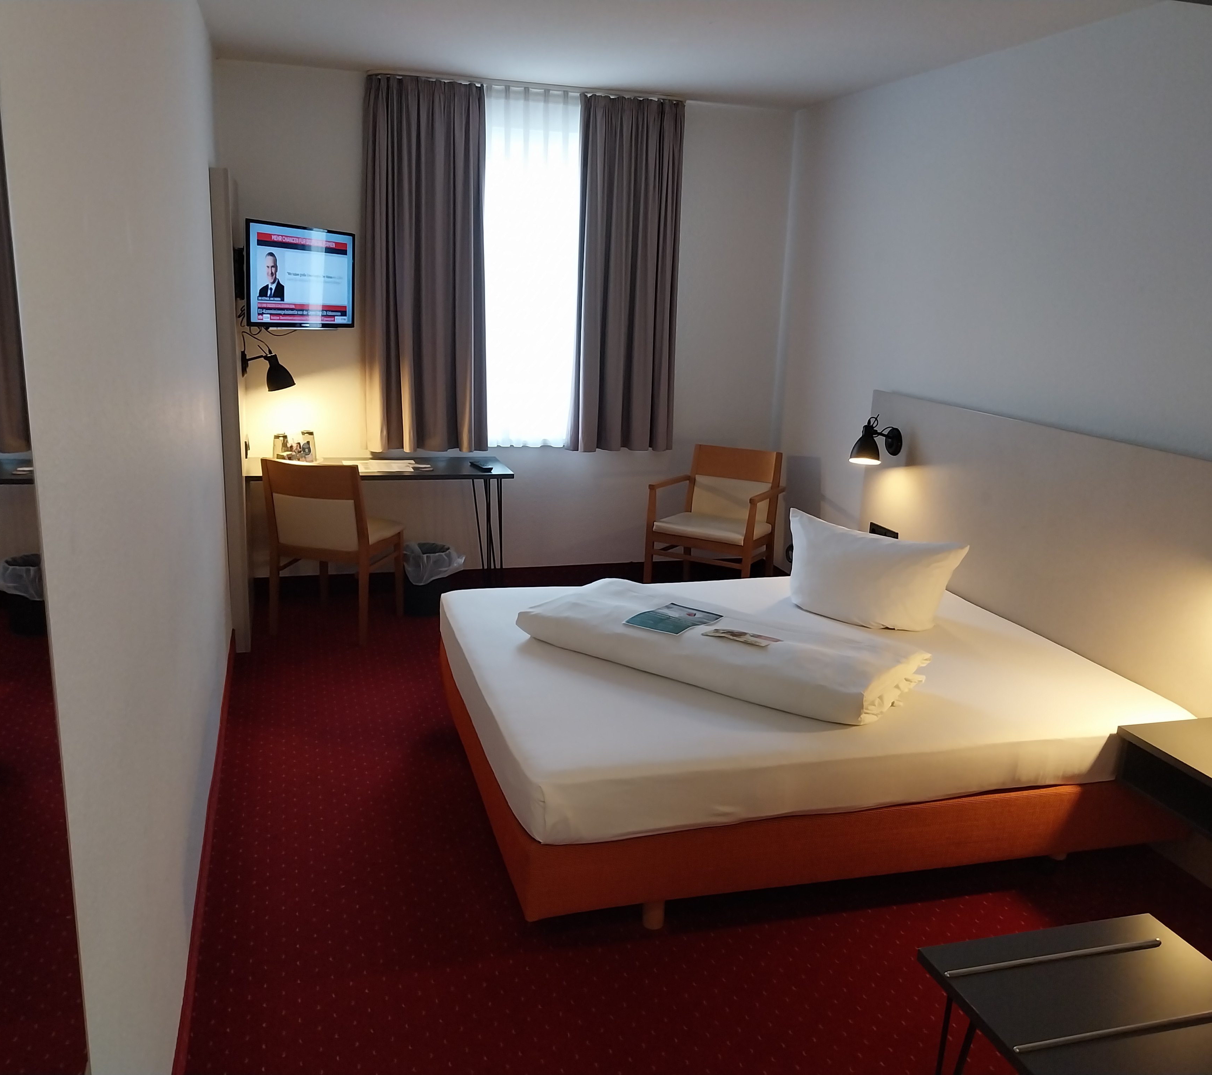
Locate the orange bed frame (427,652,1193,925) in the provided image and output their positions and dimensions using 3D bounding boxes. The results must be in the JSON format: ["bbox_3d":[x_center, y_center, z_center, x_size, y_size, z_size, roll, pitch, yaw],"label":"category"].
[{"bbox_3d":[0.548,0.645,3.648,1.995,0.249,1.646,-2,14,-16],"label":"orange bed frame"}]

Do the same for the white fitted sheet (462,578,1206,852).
[{"bbox_3d":[0.558,0.445,3.604,1.989,0.171,1.638,-2,14,-16],"label":"white fitted sheet"}]

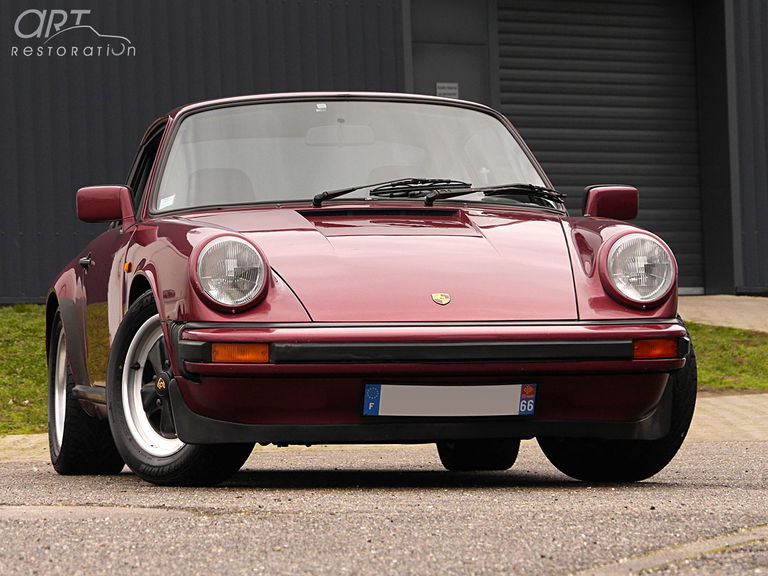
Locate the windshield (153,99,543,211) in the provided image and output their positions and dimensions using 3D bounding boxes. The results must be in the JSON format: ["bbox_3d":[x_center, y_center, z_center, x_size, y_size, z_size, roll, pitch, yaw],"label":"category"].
[{"bbox_3d":[-0.088,-0.421,13.802,1.370,0.615,0.230,0,-43,-10],"label":"windshield"}]

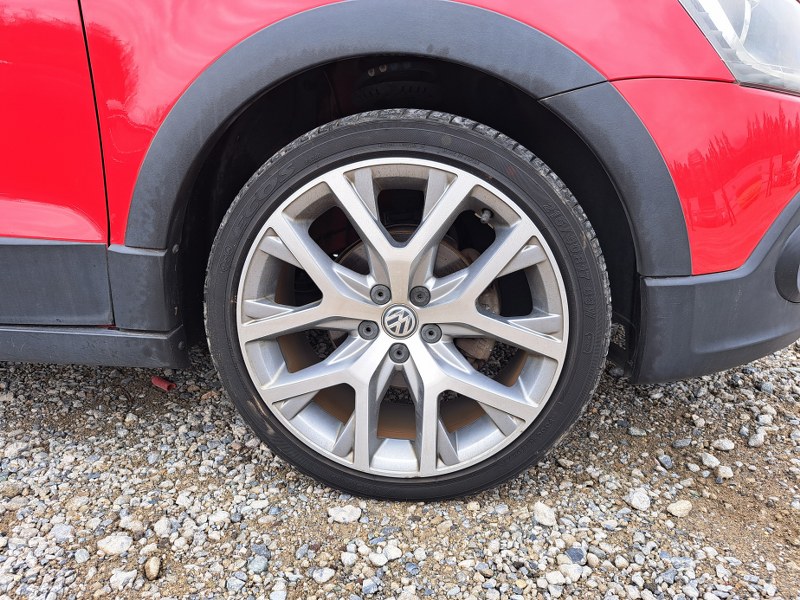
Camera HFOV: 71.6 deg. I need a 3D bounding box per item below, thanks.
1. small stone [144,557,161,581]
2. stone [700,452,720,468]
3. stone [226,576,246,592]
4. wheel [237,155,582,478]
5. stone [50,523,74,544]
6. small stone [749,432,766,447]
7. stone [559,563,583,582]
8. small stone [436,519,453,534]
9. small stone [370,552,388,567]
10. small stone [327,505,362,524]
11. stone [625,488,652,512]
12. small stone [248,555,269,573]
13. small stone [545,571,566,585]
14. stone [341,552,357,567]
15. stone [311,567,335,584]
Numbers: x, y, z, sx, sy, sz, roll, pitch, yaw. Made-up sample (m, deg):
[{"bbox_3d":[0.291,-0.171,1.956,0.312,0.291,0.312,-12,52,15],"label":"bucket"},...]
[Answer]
[{"bbox_3d":[-0.320,0.348,0.719,0.019,0.017,0.033,-8,17,-27],"label":"small stone"},{"bbox_3d":[0.536,0.277,0.956,0.026,0.021,0.033,-8,17,-26],"label":"stone"},{"bbox_3d":[-0.206,0.358,0.699,0.022,0.013,0.017,6,15,23],"label":"stone"},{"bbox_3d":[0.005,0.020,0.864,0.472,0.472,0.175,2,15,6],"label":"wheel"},{"bbox_3d":[-0.479,0.332,0.787,0.029,0.021,0.031,-3,15,-10],"label":"stone"},{"bbox_3d":[0.658,0.258,1.022,0.026,0.020,0.030,-5,16,-14],"label":"small stone"},{"bbox_3d":[0.222,0.352,0.718,0.027,0.018,0.028,9,17,31],"label":"stone"},{"bbox_3d":[0.065,0.331,0.808,0.017,0.015,0.027,12,19,40],"label":"small stone"},{"bbox_3d":[-0.028,0.344,0.736,0.026,0.015,0.020,-1,15,-3],"label":"small stone"},{"bbox_3d":[-0.082,0.318,0.823,0.049,0.023,0.029,-1,15,0],"label":"small stone"},{"bbox_3d":[0.367,0.308,0.856,0.037,0.027,0.044,7,16,25],"label":"stone"},{"bbox_3d":[-0.186,0.349,0.732,0.027,0.017,0.024,-11,18,-37],"label":"small stone"},{"bbox_3d":[0.198,0.353,0.705,0.026,0.015,0.019,10,18,32],"label":"small stone"},{"bbox_3d":[-0.068,0.344,0.735,0.020,0.015,0.020,-3,15,-10],"label":"stone"},{"bbox_3d":[-0.097,0.352,0.707,0.029,0.017,0.022,-6,16,-21],"label":"stone"}]

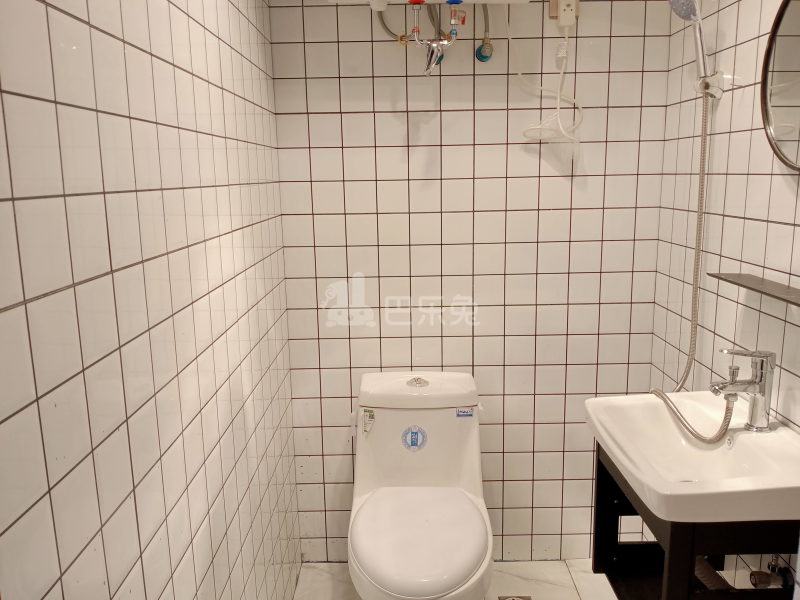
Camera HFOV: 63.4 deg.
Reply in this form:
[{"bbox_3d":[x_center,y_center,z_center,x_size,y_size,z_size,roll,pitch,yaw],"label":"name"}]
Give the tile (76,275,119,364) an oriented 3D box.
[{"bbox_3d":[-0.376,0.022,0.797,0.010,0.099,0.099,-1,11,0],"label":"tile"}]

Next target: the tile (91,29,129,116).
[{"bbox_3d":[-0.377,-0.290,0.834,0.010,0.098,0.098,-1,11,0],"label":"tile"}]

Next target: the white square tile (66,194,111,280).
[{"bbox_3d":[-0.377,-0.076,0.778,0.010,0.099,0.099,-1,11,0],"label":"white square tile"}]

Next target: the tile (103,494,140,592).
[{"bbox_3d":[-0.370,0.318,0.855,0.010,0.099,0.099,-1,11,0],"label":"tile"}]

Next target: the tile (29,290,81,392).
[{"bbox_3d":[-0.371,0.042,0.694,0.010,0.098,0.098,-1,11,0],"label":"tile"}]

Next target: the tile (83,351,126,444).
[{"bbox_3d":[-0.374,0.121,0.816,0.010,0.099,0.099,-1,11,0],"label":"tile"}]

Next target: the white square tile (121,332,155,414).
[{"bbox_3d":[-0.370,0.102,0.910,0.010,0.098,0.098,-1,11,0],"label":"white square tile"}]

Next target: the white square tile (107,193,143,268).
[{"bbox_3d":[-0.373,-0.094,0.872,0.010,0.098,0.098,-1,11,0],"label":"white square tile"}]

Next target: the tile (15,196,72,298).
[{"bbox_3d":[-0.378,-0.057,0.680,0.010,0.099,0.099,-1,11,0],"label":"tile"}]

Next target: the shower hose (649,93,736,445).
[{"bbox_3d":[0.696,-0.081,1.494,0.171,0.869,0.412,-1,11,1],"label":"shower hose"}]

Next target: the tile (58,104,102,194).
[{"bbox_3d":[-0.379,-0.175,0.759,0.010,0.099,0.099,-1,11,0],"label":"tile"}]

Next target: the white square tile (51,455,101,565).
[{"bbox_3d":[-0.368,0.238,0.732,0.010,0.098,0.098,-1,11,0],"label":"white square tile"}]

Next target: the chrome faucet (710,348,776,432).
[{"bbox_3d":[0.708,0.188,1.341,0.135,0.166,0.052,-1,11,0],"label":"chrome faucet"}]

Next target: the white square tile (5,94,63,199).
[{"bbox_3d":[-0.375,-0.154,0.657,0.010,0.098,0.098,-1,11,0],"label":"white square tile"}]

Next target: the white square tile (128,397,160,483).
[{"bbox_3d":[-0.372,0.201,0.933,0.010,0.099,0.099,-1,11,0],"label":"white square tile"}]

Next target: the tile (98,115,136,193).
[{"bbox_3d":[-0.379,-0.194,0.857,0.010,0.099,0.099,-1,11,0],"label":"tile"}]

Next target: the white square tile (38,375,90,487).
[{"bbox_3d":[-0.370,0.140,0.713,0.010,0.098,0.098,-1,11,0],"label":"white square tile"}]

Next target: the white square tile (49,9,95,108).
[{"bbox_3d":[-0.381,-0.274,0.740,0.010,0.099,0.099,-1,11,0],"label":"white square tile"}]

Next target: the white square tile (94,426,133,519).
[{"bbox_3d":[-0.368,0.220,0.830,0.010,0.098,0.098,-1,11,0],"label":"white square tile"}]

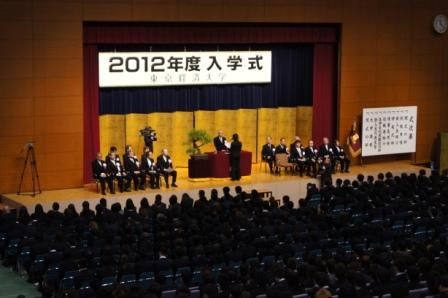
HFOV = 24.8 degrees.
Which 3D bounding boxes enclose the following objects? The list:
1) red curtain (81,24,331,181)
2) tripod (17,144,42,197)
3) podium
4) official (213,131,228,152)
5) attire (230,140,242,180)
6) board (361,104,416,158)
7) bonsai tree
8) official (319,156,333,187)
[{"bbox_3d":[-0.201,-1.793,36.717,10.600,5.500,0.400,-4,9,-31],"label":"red curtain"},{"bbox_3d":[-6.111,0.643,32.526,0.730,1.620,0.650,-4,9,-31],"label":"tripod"},{"bbox_3d":[-0.175,0.549,36.699,2.250,0.860,0.750,-4,9,-31],"label":"podium"},{"bbox_3d":[-0.076,0.116,37.171,0.550,1.620,0.420,-4,9,-31],"label":"official"},{"bbox_3d":[0.410,0.370,35.876,0.450,1.440,0.350,-4,9,-31],"label":"attire"},{"bbox_3d":[6.505,-0.717,39.868,2.720,1.830,0.080,-4,9,-31],"label":"board"},{"bbox_3d":[-0.910,-0.232,36.400,0.900,0.950,0.750,-4,9,-31],"label":"bonsai tree"},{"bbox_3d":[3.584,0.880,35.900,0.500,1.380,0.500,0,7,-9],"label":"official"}]

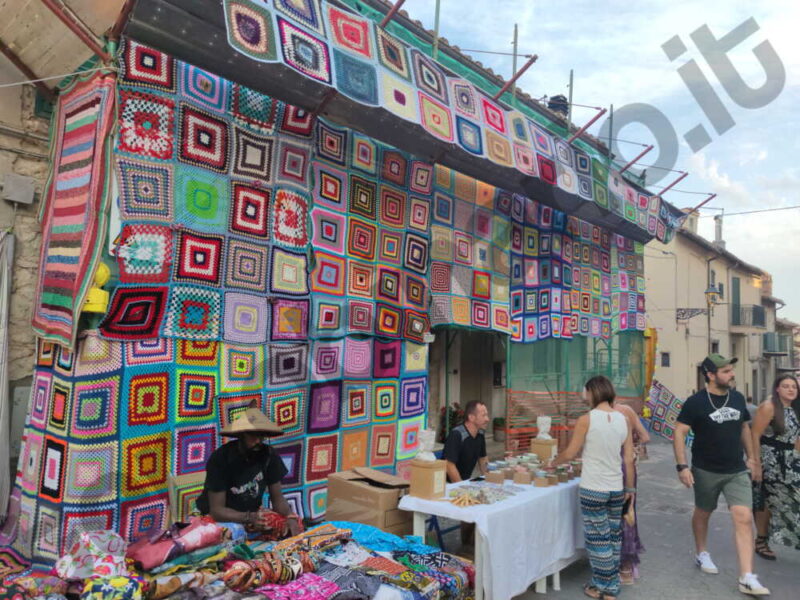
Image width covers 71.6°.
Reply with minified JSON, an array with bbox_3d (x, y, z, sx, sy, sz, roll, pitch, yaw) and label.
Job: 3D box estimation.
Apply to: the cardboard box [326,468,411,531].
[{"bbox_3d":[-0.242,1.669,4.405,0.620,0.420,0.350,-3,-6,45],"label":"cardboard box"}]

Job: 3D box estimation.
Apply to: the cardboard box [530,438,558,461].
[{"bbox_3d":[1.276,1.363,4.893,0.180,0.240,0.180,-2,-6,40],"label":"cardboard box"}]

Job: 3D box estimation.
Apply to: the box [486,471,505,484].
[{"bbox_3d":[0.750,1.392,4.368,0.125,0.076,0.090,-2,-6,40],"label":"box"}]

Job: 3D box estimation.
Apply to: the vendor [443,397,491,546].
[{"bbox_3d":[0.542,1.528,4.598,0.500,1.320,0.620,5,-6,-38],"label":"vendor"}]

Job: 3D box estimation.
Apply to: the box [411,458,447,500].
[{"bbox_3d":[0.203,1.264,3.946,0.180,0.240,0.180,-2,-6,40],"label":"box"}]

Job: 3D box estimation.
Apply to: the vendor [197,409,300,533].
[{"bbox_3d":[-1.127,1.443,4.040,0.620,1.320,0.700,3,-5,-25],"label":"vendor"}]

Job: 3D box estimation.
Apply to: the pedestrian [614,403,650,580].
[{"bbox_3d":[1.795,1.404,4.410,0.380,1.600,0.440,-3,-6,45],"label":"pedestrian"}]

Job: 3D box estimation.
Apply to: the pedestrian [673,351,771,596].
[{"bbox_3d":[2.557,1.331,4.447,0.600,1.790,0.500,2,-4,-10],"label":"pedestrian"}]

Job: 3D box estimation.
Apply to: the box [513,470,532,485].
[{"bbox_3d":[0.965,1.397,4.368,0.130,0.076,0.090,-2,-6,40],"label":"box"}]

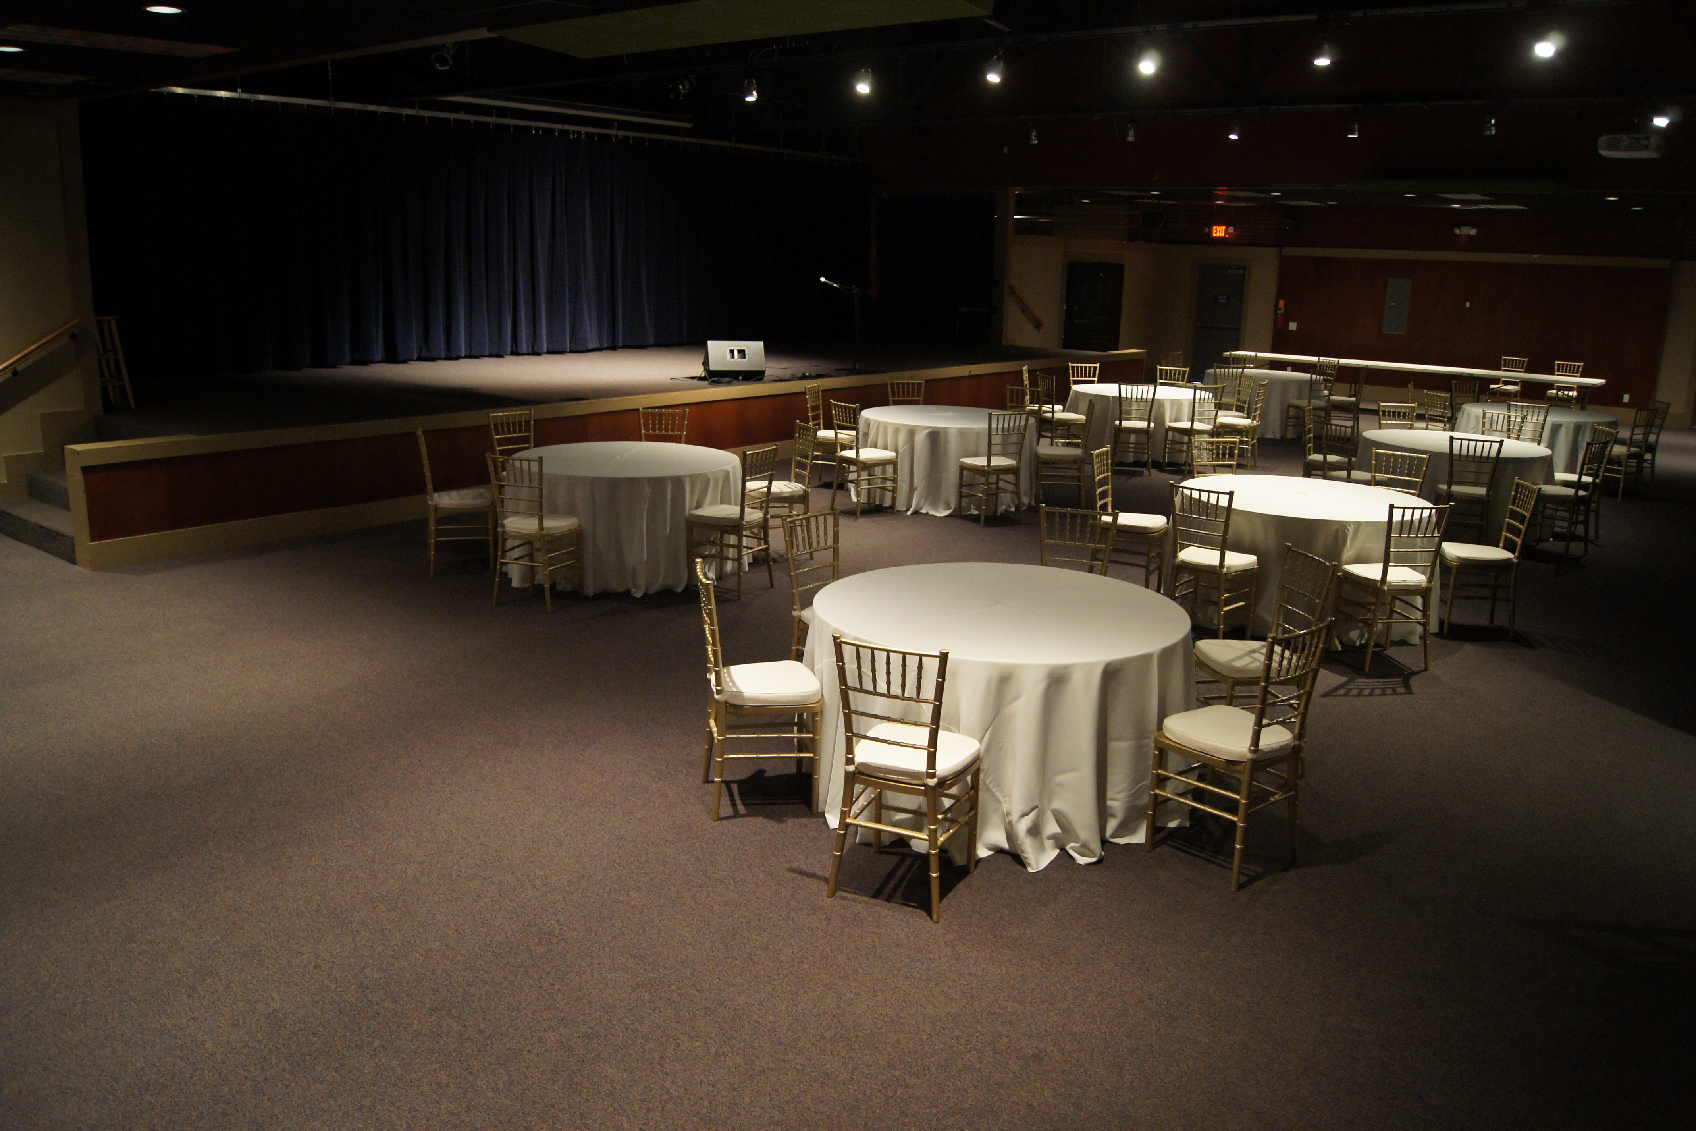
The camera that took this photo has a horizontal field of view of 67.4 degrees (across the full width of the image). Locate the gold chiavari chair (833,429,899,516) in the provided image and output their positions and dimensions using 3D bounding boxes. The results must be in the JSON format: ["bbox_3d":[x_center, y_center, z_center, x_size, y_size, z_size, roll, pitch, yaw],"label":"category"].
[{"bbox_3d":[0.135,-0.916,10.794,0.435,0.930,0.410,-8,17,-34],"label":"gold chiavari chair"}]

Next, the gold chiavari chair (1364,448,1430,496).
[{"bbox_3d":[3.644,-0.288,8.647,0.410,0.930,0.435,12,17,37],"label":"gold chiavari chair"}]

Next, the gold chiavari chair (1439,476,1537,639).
[{"bbox_3d":[3.845,-0.057,7.723,0.435,0.930,0.410,4,14,8],"label":"gold chiavari chair"}]

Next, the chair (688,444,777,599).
[{"bbox_3d":[-0.732,-0.304,8.107,0.450,0.935,0.405,9,16,28],"label":"chair"}]

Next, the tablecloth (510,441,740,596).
[{"bbox_3d":[-1.493,-0.355,8.635,1.610,0.765,1.610,-1,14,-10],"label":"tablecloth"}]

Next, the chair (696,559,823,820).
[{"bbox_3d":[-0.348,0.473,4.984,0.450,0.935,0.405,-1,14,-13],"label":"chair"}]

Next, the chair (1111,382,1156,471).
[{"bbox_3d":[2.997,-1.446,13.328,0.410,0.930,0.435,4,14,9],"label":"chair"}]

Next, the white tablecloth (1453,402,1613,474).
[{"bbox_3d":[7.206,-1.226,13.292,1.610,0.765,1.610,9,15,28],"label":"white tablecloth"}]

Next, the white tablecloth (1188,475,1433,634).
[{"bbox_3d":[2.825,-0.059,7.956,1.610,0.765,1.610,7,15,19],"label":"white tablecloth"}]

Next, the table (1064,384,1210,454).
[{"bbox_3d":[3.237,-1.564,14.174,1.570,0.748,1.570,2,14,0],"label":"table"}]

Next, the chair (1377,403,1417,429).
[{"bbox_3d":[5.088,-0.989,11.665,0.400,0.931,0.440,1,14,-5],"label":"chair"}]

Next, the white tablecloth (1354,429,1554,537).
[{"bbox_3d":[4.994,-0.652,10.659,1.610,0.765,1.610,8,15,24],"label":"white tablecloth"}]

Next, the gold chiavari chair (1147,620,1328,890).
[{"bbox_3d":[1.396,0.621,4.595,0.405,0.935,0.450,-10,18,-40],"label":"gold chiavari chair"}]

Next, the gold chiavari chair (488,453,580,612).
[{"bbox_3d":[-1.874,-0.232,7.671,0.400,0.931,0.440,7,14,19],"label":"gold chiavari chair"}]

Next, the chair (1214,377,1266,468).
[{"bbox_3d":[4.257,-1.534,13.795,0.440,0.931,0.400,9,15,28],"label":"chair"}]

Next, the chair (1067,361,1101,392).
[{"bbox_3d":[2.857,-1.916,15.181,0.400,0.931,0.440,0,14,-8],"label":"chair"}]

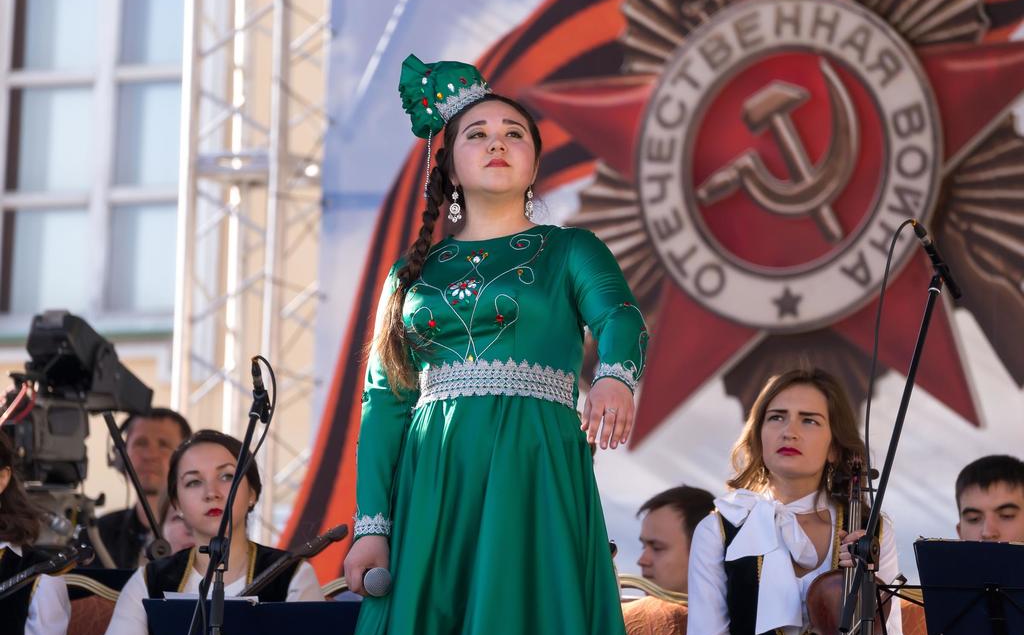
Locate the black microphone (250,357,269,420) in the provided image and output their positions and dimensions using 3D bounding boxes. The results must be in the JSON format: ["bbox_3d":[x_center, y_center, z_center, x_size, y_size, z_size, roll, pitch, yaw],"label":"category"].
[{"bbox_3d":[-0.495,0.143,16.800,0.032,0.032,0.180,-8,-43,0],"label":"black microphone"}]

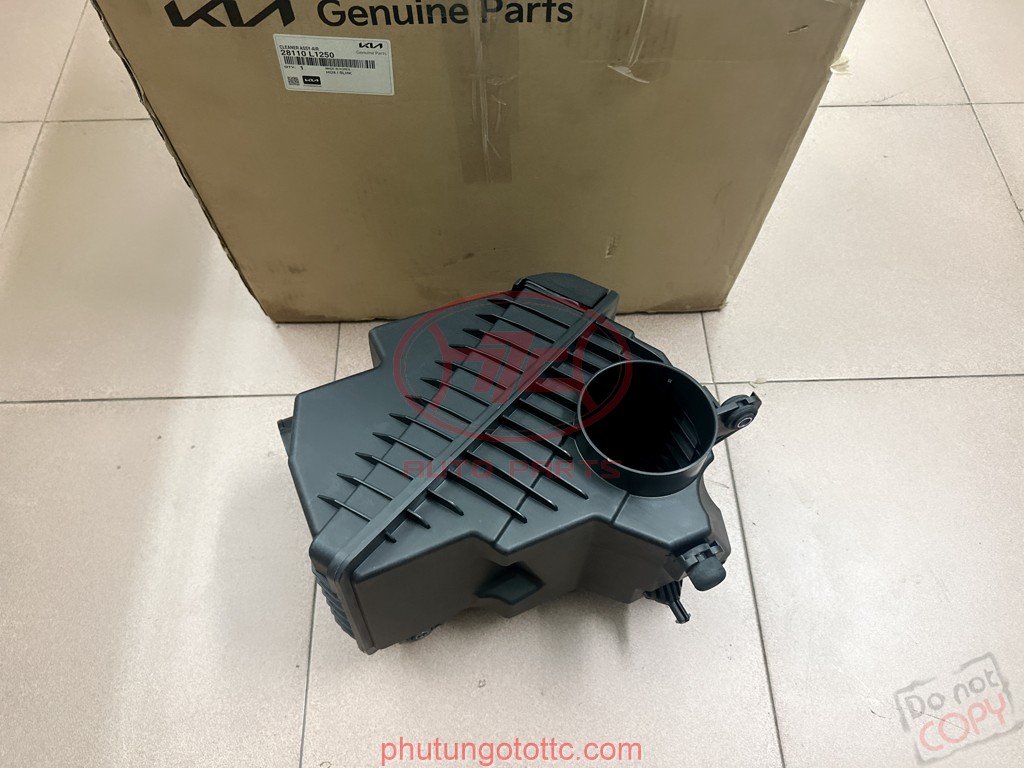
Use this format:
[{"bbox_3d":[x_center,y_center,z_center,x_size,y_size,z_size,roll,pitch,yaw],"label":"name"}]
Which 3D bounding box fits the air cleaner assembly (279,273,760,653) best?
[{"bbox_3d":[0.029,0.072,0.614,0.388,0.188,0.315,-20,56,-15],"label":"air cleaner assembly"}]

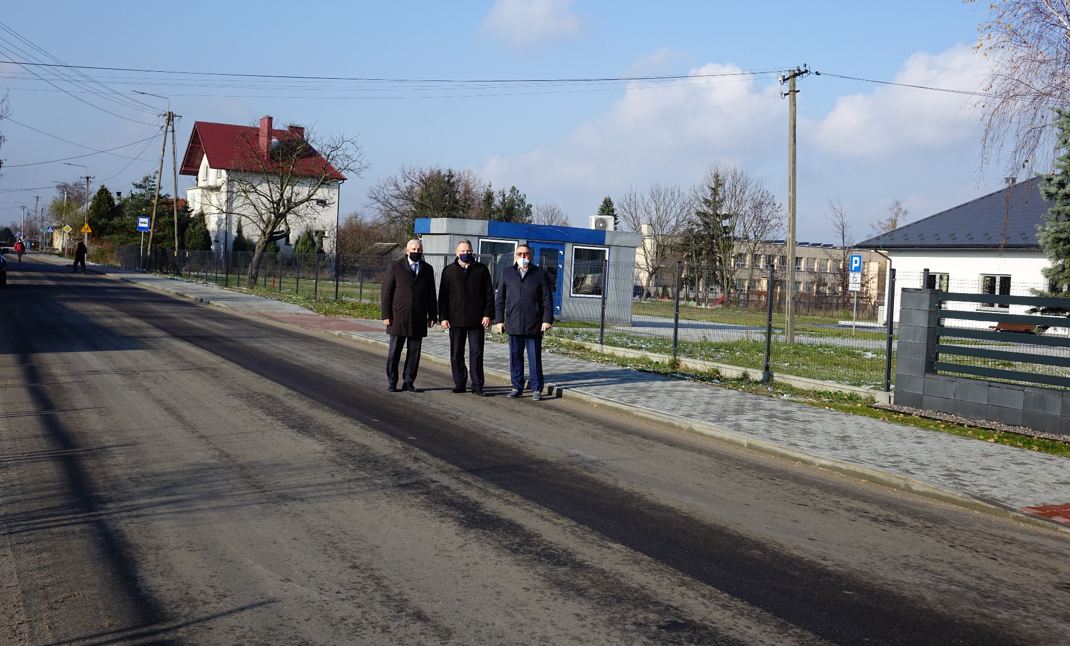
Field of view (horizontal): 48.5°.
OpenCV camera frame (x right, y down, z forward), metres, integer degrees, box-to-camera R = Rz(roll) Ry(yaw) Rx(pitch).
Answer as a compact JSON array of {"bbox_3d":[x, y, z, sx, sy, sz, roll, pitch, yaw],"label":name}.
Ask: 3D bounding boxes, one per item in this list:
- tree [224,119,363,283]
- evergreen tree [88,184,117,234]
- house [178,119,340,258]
[{"bbox_3d":[-9.529,-4.635,47.363,5.500,6.692,5.300,3,3,0],"label":"tree"},{"bbox_3d":[-39.355,-8.915,107.802,2.900,7.023,2.900,3,3,0],"label":"evergreen tree"},{"bbox_3d":[-24.373,-11.565,106.750,11.733,13.968,11.544,2,3,-26],"label":"house"}]

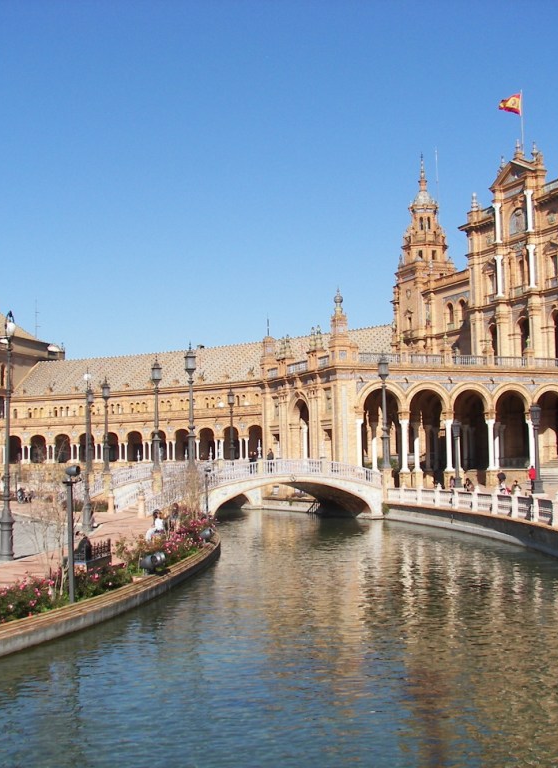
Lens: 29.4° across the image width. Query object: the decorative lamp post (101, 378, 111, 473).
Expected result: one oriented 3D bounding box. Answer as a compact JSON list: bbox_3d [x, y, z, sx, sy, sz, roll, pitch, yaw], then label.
[{"bbox_3d":[-14.386,3.398,89.177,0.660,8.000,0.660,1,-5,-22],"label":"decorative lamp post"}]

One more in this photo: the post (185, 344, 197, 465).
[{"bbox_3d":[-5.841,1.511,71.500,0.800,8.400,0.800,-1,-5,0],"label":"post"}]

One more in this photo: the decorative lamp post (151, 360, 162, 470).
[{"bbox_3d":[-8.554,2.059,74.318,0.660,8.000,0.660,1,-5,-22],"label":"decorative lamp post"}]

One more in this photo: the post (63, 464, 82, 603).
[{"bbox_3d":[-5.264,3.786,27.141,0.400,3.520,0.450,-4,-5,30],"label":"post"}]

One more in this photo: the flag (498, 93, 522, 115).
[{"bbox_3d":[24.460,-29.648,112.758,2.500,2.200,0.700,-3,-5,20],"label":"flag"}]

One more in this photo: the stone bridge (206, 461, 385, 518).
[{"bbox_3d":[-0.019,7.867,78.230,14.400,4.600,5.800,1,-5,-23],"label":"stone bridge"}]

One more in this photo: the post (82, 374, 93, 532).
[{"bbox_3d":[-9.353,3.197,51.816,0.580,7.900,0.580,-1,-5,0],"label":"post"}]

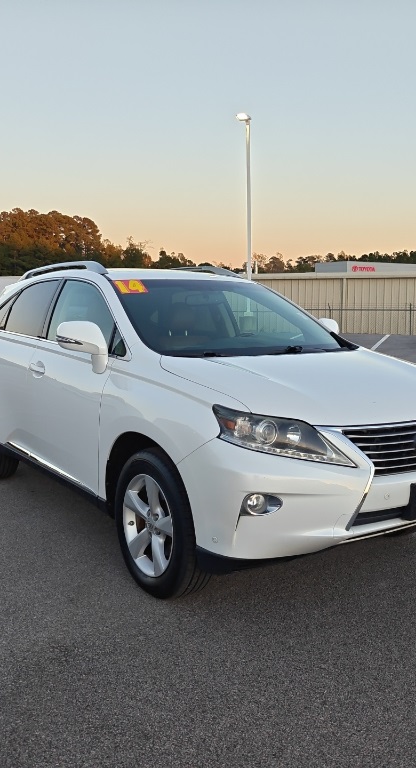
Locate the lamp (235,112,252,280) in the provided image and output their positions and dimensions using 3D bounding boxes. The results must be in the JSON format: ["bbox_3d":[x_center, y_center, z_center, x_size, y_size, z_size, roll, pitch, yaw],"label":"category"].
[{"bbox_3d":[1.470,-6.109,26.662,0.500,8.500,1.150,2,7,21],"label":"lamp"}]

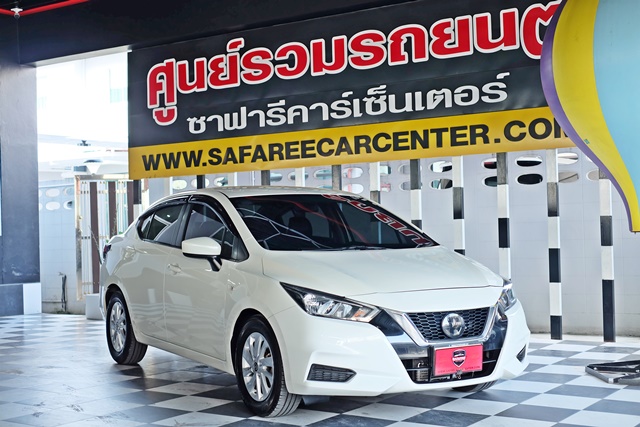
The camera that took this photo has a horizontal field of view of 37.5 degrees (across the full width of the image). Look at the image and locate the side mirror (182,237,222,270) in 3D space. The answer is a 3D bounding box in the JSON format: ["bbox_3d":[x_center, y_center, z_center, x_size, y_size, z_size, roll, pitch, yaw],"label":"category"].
[{"bbox_3d":[-0.752,0.260,6.056,0.218,0.213,0.178,-1,-1,-30],"label":"side mirror"}]

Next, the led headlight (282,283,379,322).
[{"bbox_3d":[0.040,0.502,5.367,0.366,0.218,0.554,-1,-1,-30],"label":"led headlight"}]

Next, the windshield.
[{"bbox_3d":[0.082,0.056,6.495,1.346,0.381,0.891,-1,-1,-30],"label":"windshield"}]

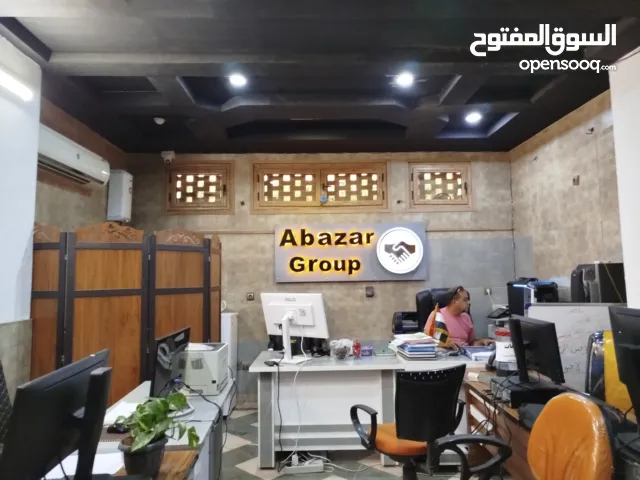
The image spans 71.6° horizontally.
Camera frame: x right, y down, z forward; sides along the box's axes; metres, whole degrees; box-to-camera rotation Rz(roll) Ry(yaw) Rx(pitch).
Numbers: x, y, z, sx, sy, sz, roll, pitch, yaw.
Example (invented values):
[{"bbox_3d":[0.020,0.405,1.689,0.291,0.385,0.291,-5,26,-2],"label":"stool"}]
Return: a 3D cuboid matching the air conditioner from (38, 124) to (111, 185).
[{"bbox_3d":[-2.048,-0.656,3.564,0.220,0.310,1.100,-1,-5,-1],"label":"air conditioner"}]

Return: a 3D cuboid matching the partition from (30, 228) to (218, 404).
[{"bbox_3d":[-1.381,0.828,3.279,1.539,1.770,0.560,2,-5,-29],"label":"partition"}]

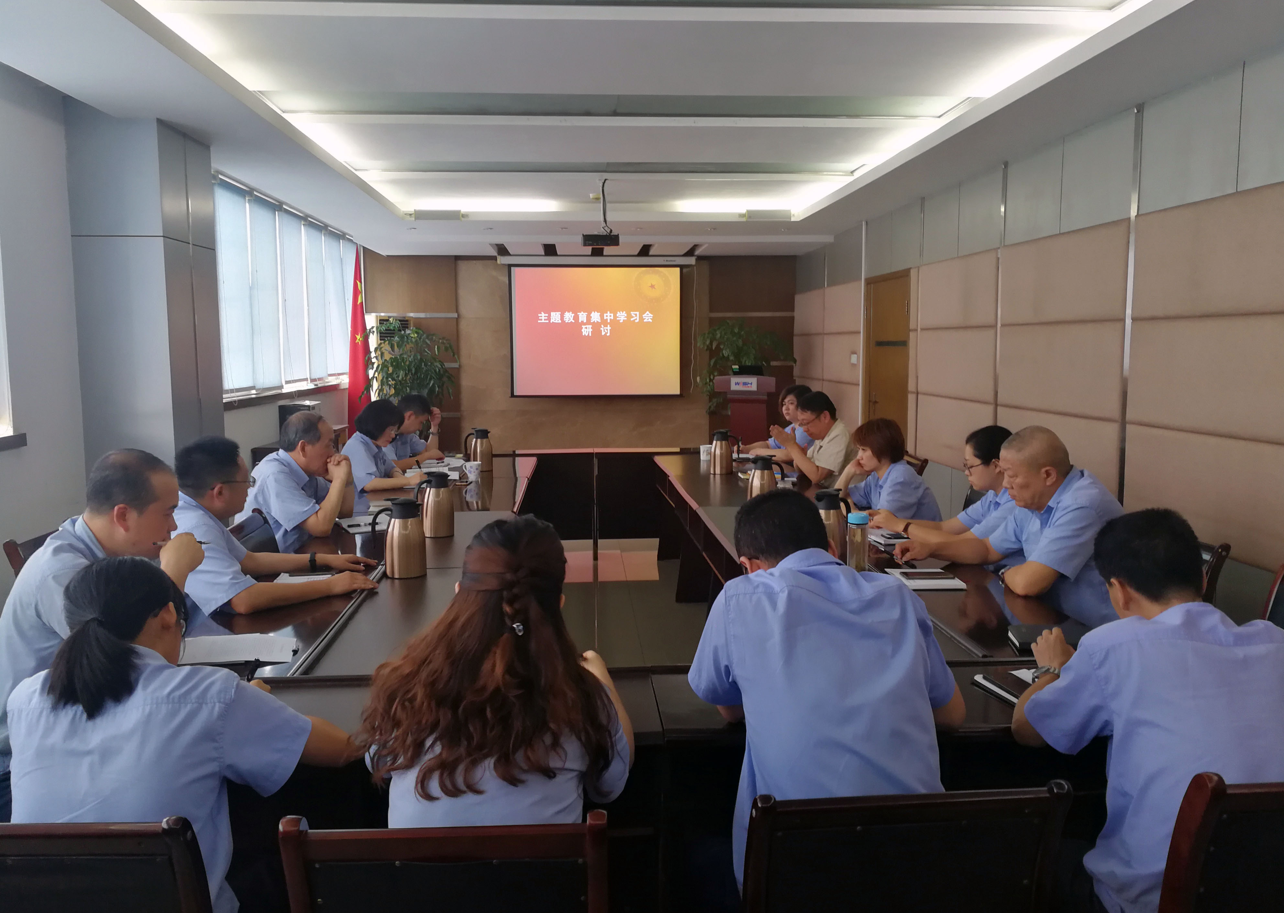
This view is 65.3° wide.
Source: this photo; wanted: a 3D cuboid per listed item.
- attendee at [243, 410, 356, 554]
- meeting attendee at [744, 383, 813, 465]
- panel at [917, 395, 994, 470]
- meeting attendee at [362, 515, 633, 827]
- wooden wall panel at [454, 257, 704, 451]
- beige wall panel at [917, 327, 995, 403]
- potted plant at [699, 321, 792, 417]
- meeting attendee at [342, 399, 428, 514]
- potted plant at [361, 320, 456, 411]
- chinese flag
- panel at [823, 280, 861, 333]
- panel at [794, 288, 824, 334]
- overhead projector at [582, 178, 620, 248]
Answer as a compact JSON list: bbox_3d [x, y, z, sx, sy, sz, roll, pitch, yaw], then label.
[{"bbox_3d":[-1.405,0.438,4.241,0.600,1.238,0.520,-1,6,-9],"label":"attendee"},{"bbox_3d":[1.019,0.105,7.034,0.680,1.255,0.500,-1,6,-4],"label":"meeting attendee"},{"bbox_3d":[1.818,-0.133,5.839,0.050,0.405,1.190,-1,6,-4],"label":"panel"},{"bbox_3d":[-0.264,0.711,1.851,0.480,1.240,0.750,-1,6,-4],"label":"meeting attendee"},{"bbox_3d":[-0.564,-0.774,9.929,2.460,2.390,0.070,-1,6,-4],"label":"wooden wall panel"},{"bbox_3d":[1.814,-0.540,5.805,0.050,0.405,1.190,-1,6,-4],"label":"beige wall panel"},{"bbox_3d":[1.248,-0.724,12.103,1.183,1.821,1.000,-1,6,-4],"label":"potted plant"},{"bbox_3d":[-1.434,0.319,5.386,0.590,1.225,0.500,-2,6,-12],"label":"meeting attendee"},{"bbox_3d":[-2.671,-0.643,11.548,1.058,1.808,1.000,-1,6,-4],"label":"potted plant"},{"bbox_3d":[-2.437,-0.838,8.621,0.240,1.909,0.210,-1,6,-4],"label":"chinese flag"},{"bbox_3d":[2.121,-1.552,10.522,0.050,0.504,1.498,-1,6,-4],"label":"panel"},{"bbox_3d":[2.020,-1.719,12.028,0.050,0.504,1.512,-1,6,-4],"label":"panel"},{"bbox_3d":[-0.355,-2.106,8.717,0.324,0.586,0.280,-1,6,-4],"label":"overhead projector"}]

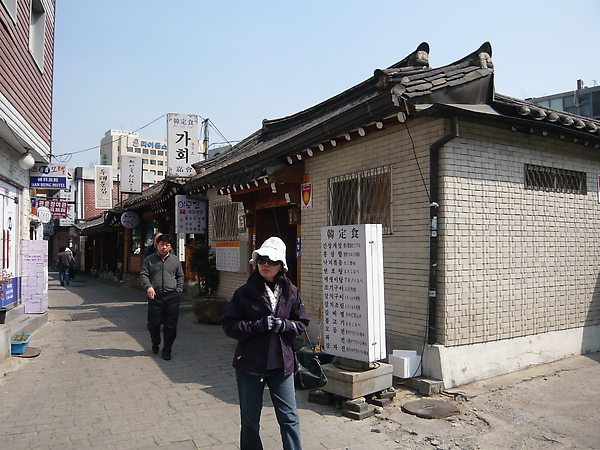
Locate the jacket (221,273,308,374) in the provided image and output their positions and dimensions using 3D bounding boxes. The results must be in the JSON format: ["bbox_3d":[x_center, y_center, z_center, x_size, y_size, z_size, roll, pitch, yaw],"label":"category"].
[{"bbox_3d":[-0.206,0.607,2.970,0.531,0.631,0.360,1,-3,-13],"label":"jacket"}]

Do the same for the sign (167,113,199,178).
[{"bbox_3d":[-3.021,-2.053,12.500,0.770,1.640,0.200,1,-3,-21],"label":"sign"}]

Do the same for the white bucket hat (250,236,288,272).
[{"bbox_3d":[-0.186,0.179,2.980,0.227,0.218,0.270,-1,-3,18],"label":"white bucket hat"}]

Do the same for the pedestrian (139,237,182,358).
[{"bbox_3d":[-1.945,1.000,6.780,0.591,1.735,0.400,1,-3,-16],"label":"pedestrian"}]

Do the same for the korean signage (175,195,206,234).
[{"bbox_3d":[-2.815,-0.254,12.500,0.755,0.981,0.200,2,-3,-29],"label":"korean signage"}]

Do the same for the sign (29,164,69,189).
[{"bbox_3d":[-5.475,-1.047,10.600,0.710,0.486,0.160,1,-3,-18],"label":"sign"}]

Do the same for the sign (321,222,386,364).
[{"bbox_3d":[0.533,0.664,4.920,0.250,1.313,0.604,1,-4,-40],"label":"sign"}]

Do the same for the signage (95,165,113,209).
[{"bbox_3d":[-7.524,-1.460,18.600,0.640,1.640,0.180,1,-3,-14],"label":"signage"}]

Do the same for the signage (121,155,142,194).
[{"bbox_3d":[-5.757,-1.744,16.600,0.690,1.230,0.220,1,-3,-10],"label":"signage"}]

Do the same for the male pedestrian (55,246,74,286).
[{"bbox_3d":[-10.152,1.774,20.964,0.600,1.670,0.420,1,-3,-24],"label":"male pedestrian"}]

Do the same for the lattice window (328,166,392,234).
[{"bbox_3d":[0.807,-0.303,6.899,0.100,0.900,1.410,2,-3,-31],"label":"lattice window"}]

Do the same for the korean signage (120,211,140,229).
[{"bbox_3d":[-5.590,-0.157,16.000,0.561,0.548,0.150,1,-3,-27],"label":"korean signage"}]

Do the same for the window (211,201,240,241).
[{"bbox_3d":[-1.715,-0.088,11.042,0.100,0.890,1.500,2,-3,-31],"label":"window"}]

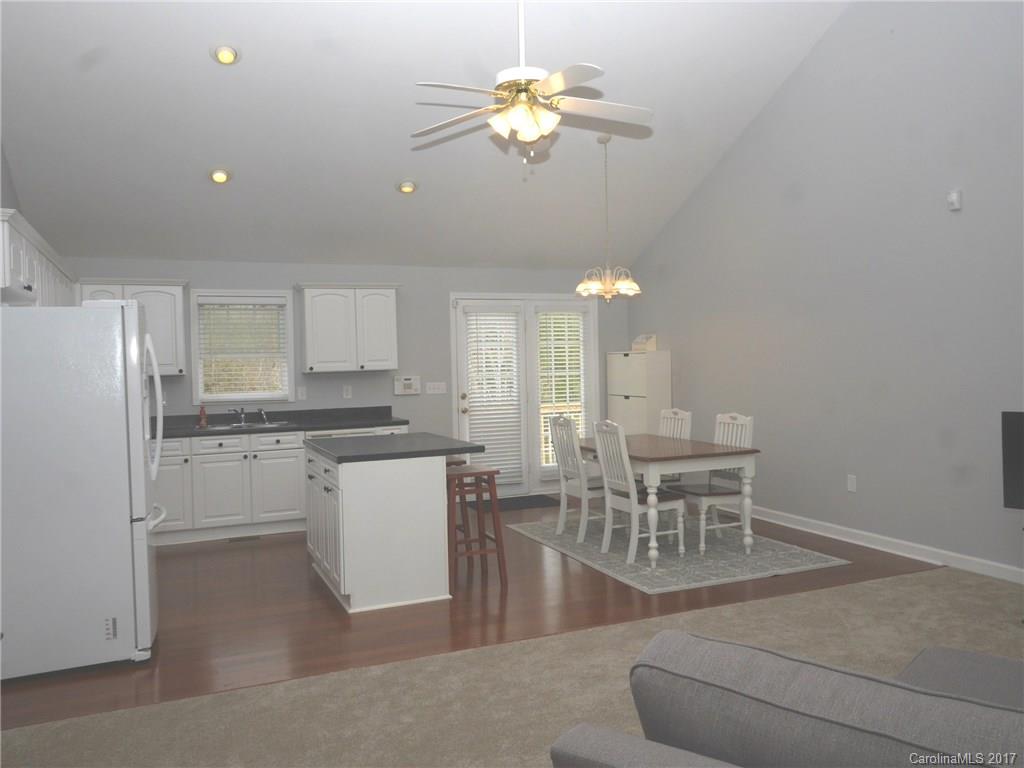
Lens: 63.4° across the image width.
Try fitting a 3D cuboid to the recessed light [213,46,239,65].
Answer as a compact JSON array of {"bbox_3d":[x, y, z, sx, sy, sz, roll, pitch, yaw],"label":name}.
[{"bbox_3d":[-1.876,-2.159,5.444,0.165,0.040,0.165,-2,-25,-23],"label":"recessed light"}]

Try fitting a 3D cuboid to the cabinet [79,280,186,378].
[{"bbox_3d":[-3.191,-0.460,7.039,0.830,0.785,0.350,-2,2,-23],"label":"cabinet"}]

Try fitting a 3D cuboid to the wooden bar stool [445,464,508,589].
[{"bbox_3d":[-0.309,0.929,5.493,0.400,0.745,0.430,-2,2,-23],"label":"wooden bar stool"}]

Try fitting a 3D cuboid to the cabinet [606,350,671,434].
[{"bbox_3d":[1.348,0.409,8.720,0.292,1.485,0.790,-2,2,-23],"label":"cabinet"}]

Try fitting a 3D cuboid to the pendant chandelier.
[{"bbox_3d":[0.803,-1.393,7.012,0.560,1.400,0.560,-1,2,0],"label":"pendant chandelier"}]

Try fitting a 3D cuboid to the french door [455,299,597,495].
[{"bbox_3d":[0.182,0.135,8.703,1.630,2.080,0.120,-2,2,-23],"label":"french door"}]

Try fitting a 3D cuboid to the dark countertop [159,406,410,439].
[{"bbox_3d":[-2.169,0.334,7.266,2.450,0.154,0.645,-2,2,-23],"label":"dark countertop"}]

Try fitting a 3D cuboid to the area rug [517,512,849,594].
[{"bbox_3d":[1.149,1.229,6.470,1.628,0.012,2.352,-2,2,-23],"label":"area rug"}]

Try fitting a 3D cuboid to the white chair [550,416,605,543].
[{"bbox_3d":[0.651,0.742,6.730,0.555,0.990,0.445,-2,2,-23],"label":"white chair"}]

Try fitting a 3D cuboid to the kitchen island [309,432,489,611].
[{"bbox_3d":[-0.808,0.854,5.514,0.915,0.924,1.170,-2,2,-23],"label":"kitchen island"}]

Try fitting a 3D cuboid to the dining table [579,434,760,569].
[{"bbox_3d":[1.065,0.855,6.411,0.930,0.755,1.490,-2,2,-23],"label":"dining table"}]

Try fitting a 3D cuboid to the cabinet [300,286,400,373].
[{"bbox_3d":[-1.523,-0.520,7.688,0.883,0.792,0.335,-2,2,-23],"label":"cabinet"}]

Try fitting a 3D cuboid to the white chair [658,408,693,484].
[{"bbox_3d":[1.163,0.715,6.918,0.550,0.990,0.450,-2,2,-23],"label":"white chair"}]

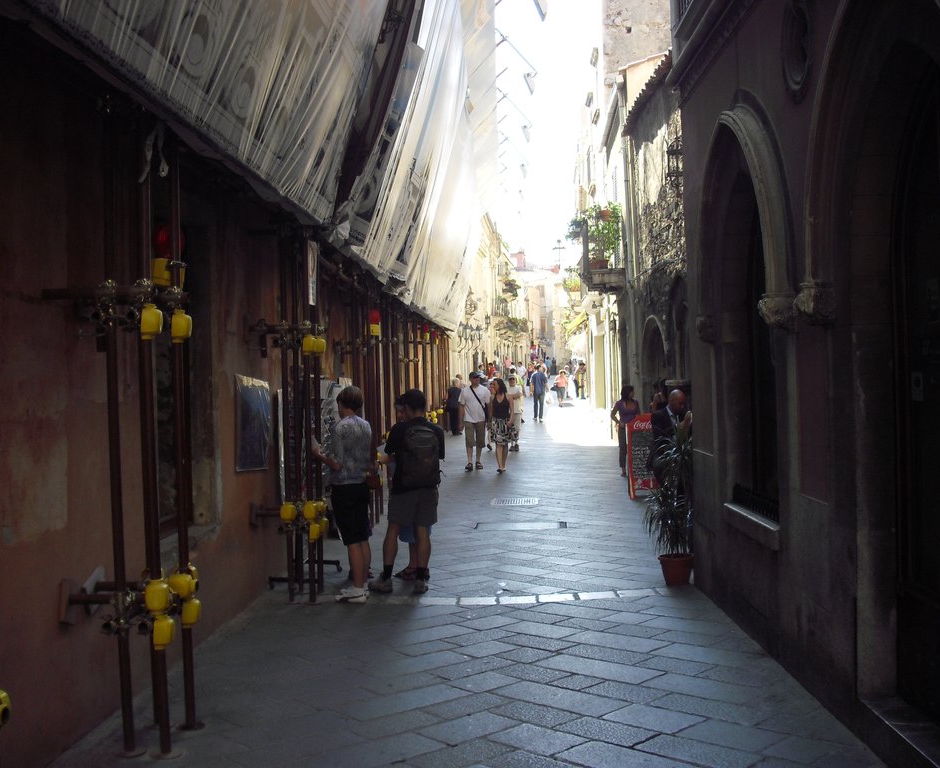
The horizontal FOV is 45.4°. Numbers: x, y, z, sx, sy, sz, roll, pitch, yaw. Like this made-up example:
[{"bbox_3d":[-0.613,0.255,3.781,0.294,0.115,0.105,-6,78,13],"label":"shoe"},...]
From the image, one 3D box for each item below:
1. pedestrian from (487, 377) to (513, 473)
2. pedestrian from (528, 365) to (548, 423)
[{"bbox_3d":[0.514,0.720,19.600,0.460,1.649,0.380,-1,1,7],"label":"pedestrian"},{"bbox_3d":[2.157,0.293,35.400,0.520,1.800,0.340,-2,1,2],"label":"pedestrian"}]

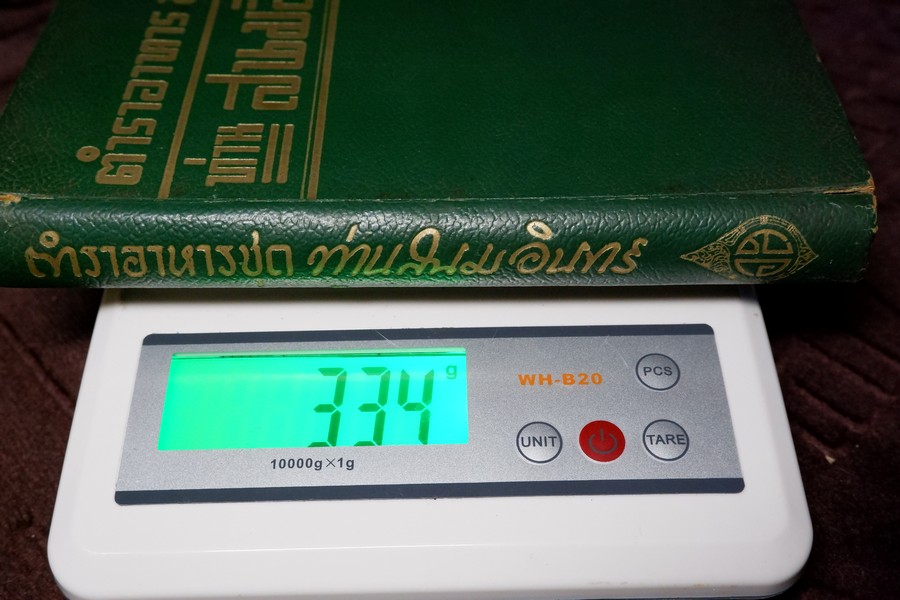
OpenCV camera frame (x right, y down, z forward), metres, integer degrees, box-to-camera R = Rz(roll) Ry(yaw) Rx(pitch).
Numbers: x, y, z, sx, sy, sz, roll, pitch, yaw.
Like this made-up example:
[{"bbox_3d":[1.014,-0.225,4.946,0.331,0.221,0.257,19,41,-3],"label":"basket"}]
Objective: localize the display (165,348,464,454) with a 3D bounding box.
[{"bbox_3d":[-0.030,0.023,0.231,0.067,0.004,0.025,-1,55,0],"label":"display"}]

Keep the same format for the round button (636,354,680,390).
[{"bbox_3d":[0.047,0.016,0.233,0.010,0.003,0.010,-1,55,0],"label":"round button"}]

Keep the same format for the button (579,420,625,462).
[{"bbox_3d":[0.033,0.031,0.223,0.010,0.003,0.010,-1,55,0],"label":"button"}]

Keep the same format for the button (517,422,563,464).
[{"bbox_3d":[0.020,0.031,0.223,0.010,0.003,0.010,-1,55,0],"label":"button"}]

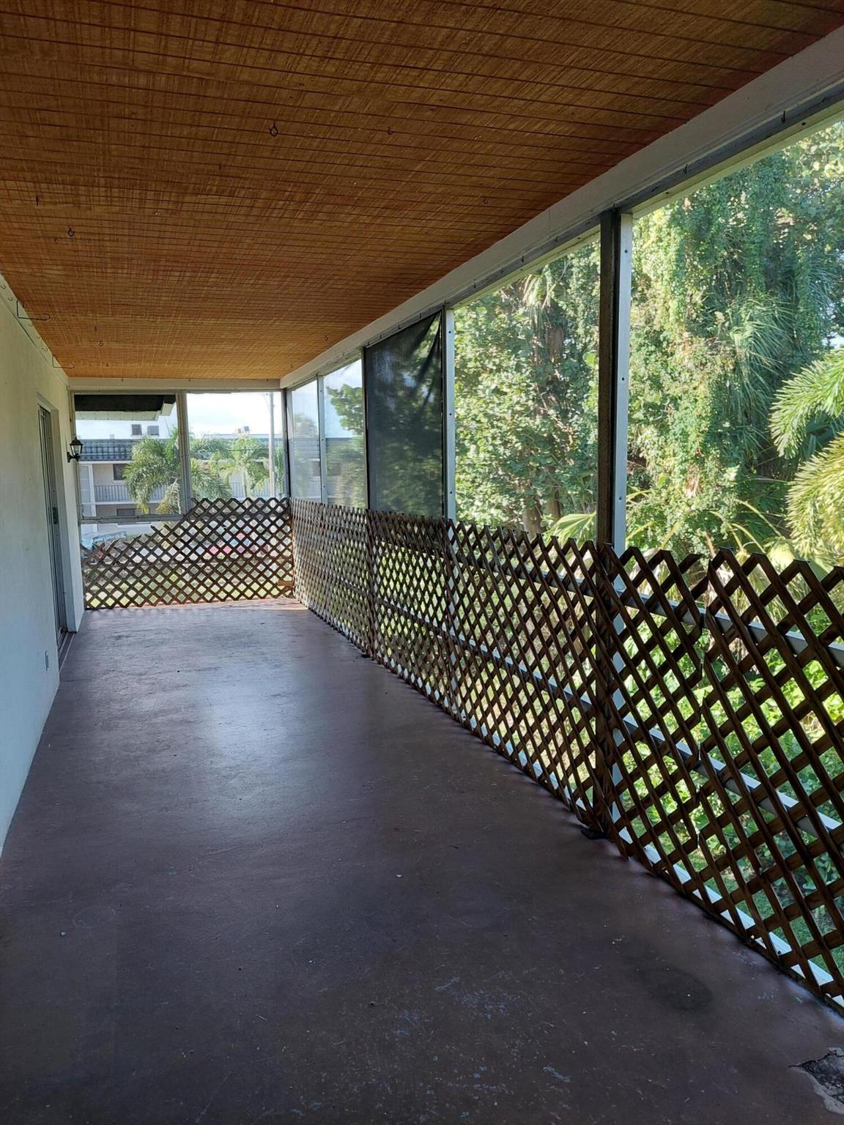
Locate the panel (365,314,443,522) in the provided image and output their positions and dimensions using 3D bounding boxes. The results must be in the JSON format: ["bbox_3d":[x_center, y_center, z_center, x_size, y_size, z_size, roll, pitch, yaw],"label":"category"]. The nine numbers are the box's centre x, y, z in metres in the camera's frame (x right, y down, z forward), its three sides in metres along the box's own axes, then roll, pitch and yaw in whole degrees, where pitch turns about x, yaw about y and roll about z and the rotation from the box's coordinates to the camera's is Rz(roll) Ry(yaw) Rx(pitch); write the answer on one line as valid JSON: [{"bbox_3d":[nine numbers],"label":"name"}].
[{"bbox_3d":[-0.166,-0.874,5.446,0.050,1.413,1.628,-4,7,-20],"label":"panel"}]

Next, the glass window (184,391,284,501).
[{"bbox_3d":[-2.151,-1.311,9.098,1.096,1.370,0.050,-4,7,-20],"label":"glass window"}]

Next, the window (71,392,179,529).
[{"bbox_3d":[-3.263,-1.179,8.697,1.096,1.423,0.050,-4,7,-20],"label":"window"}]

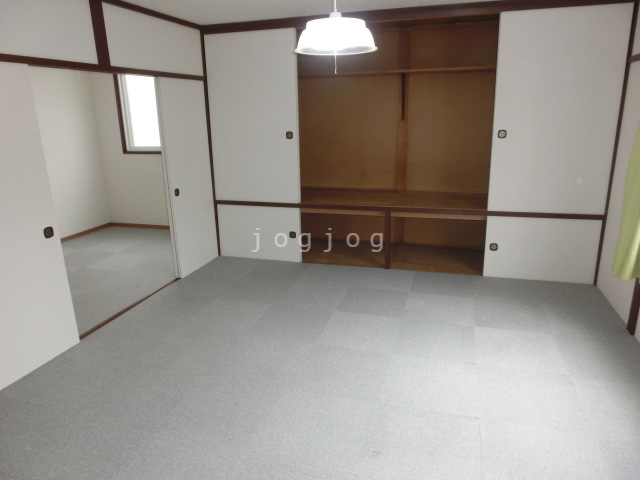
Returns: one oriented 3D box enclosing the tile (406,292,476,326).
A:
[{"bbox_3d":[0.914,0.532,3.423,0.500,0.010,0.500,4,17,16],"label":"tile"}]

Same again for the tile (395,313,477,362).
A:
[{"bbox_3d":[0.751,0.646,2.905,0.500,0.010,0.500,3,17,16],"label":"tile"}]

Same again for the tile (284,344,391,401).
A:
[{"bbox_3d":[0.134,0.750,2.584,0.500,0.010,0.500,3,17,16],"label":"tile"}]

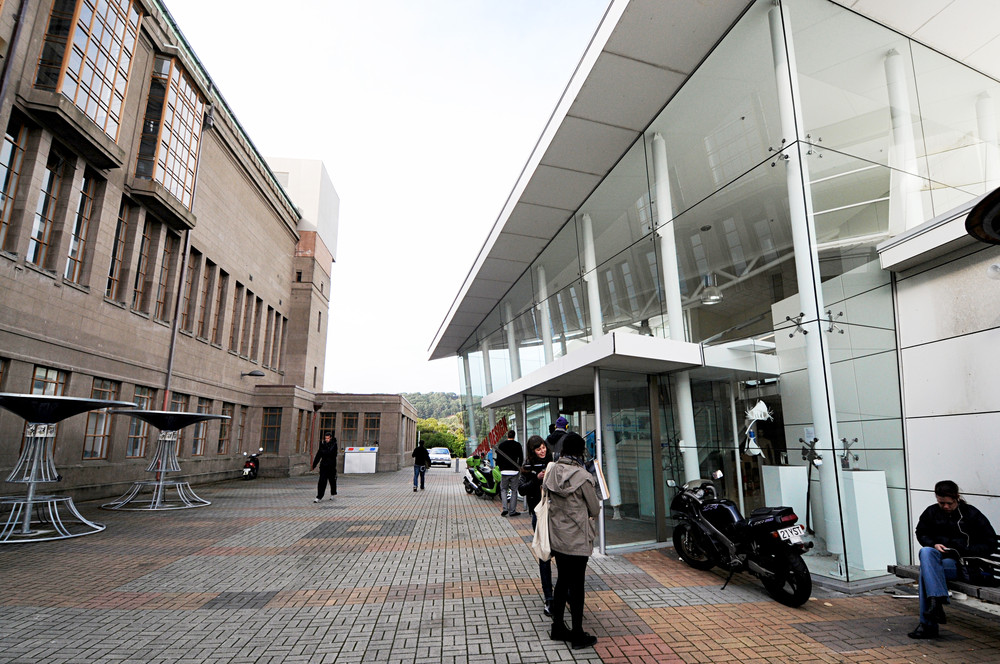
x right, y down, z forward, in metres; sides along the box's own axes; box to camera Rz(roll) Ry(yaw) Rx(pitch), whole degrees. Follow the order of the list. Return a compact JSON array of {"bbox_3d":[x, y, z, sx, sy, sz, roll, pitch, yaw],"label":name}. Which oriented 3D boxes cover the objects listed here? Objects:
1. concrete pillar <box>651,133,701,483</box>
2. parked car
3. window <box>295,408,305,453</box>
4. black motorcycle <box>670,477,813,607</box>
[{"bbox_3d":[2.700,-0.011,7.657,0.222,6.027,0.222,-6,0,-7],"label":"concrete pillar"},{"bbox_3d":[-4.500,9.541,38.067,1.680,1.420,4.100,1,-13,-6],"label":"parked car"},{"bbox_3d":[-9.214,4.591,23.038,0.200,2.035,0.903,1,-13,-6],"label":"window"},{"bbox_3d":[2.592,2.239,5.519,0.680,1.080,2.000,3,-13,-13],"label":"black motorcycle"}]

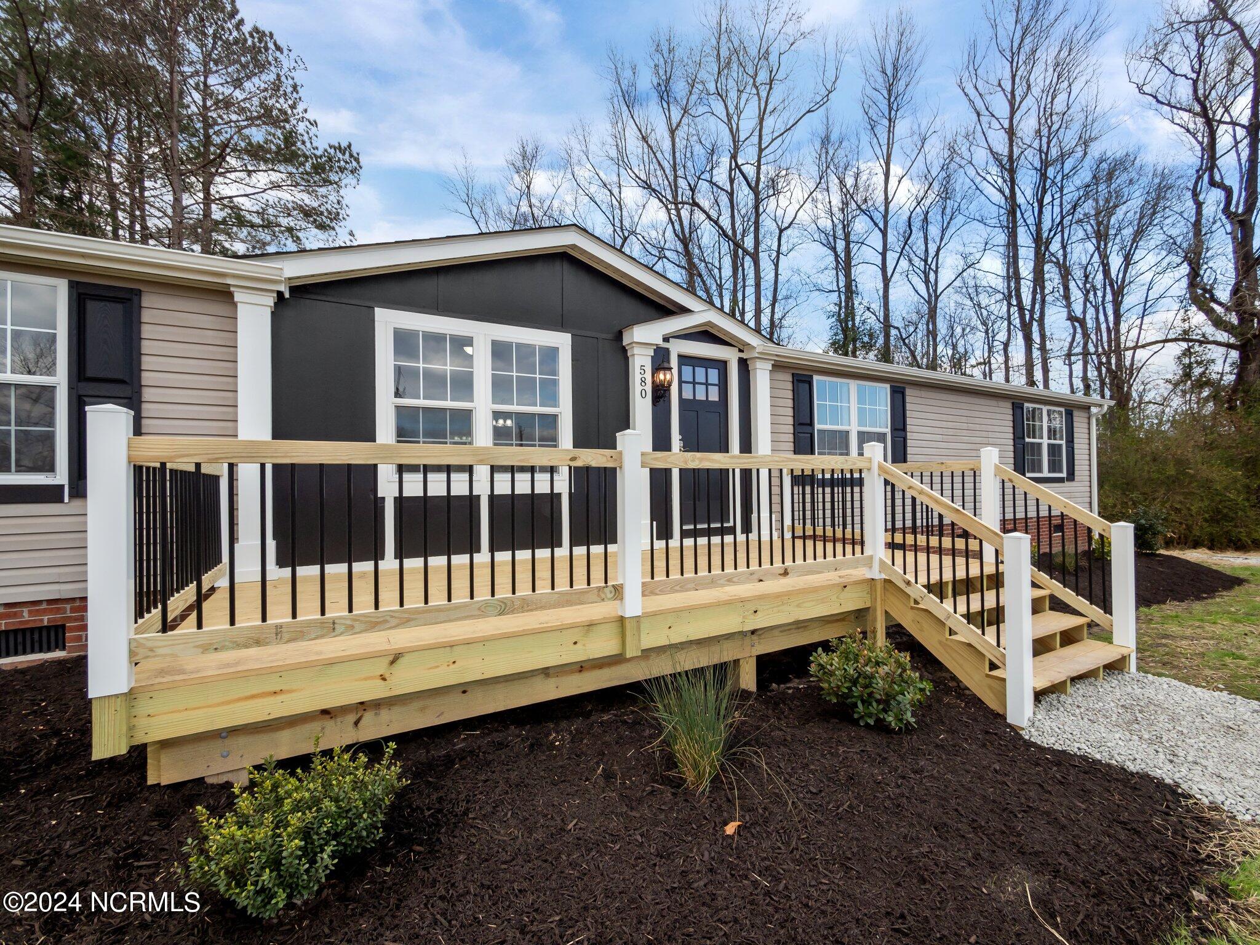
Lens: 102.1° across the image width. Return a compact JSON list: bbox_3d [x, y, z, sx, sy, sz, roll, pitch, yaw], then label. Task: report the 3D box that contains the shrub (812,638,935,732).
[{"bbox_3d":[1.538,1.340,3.250,0.740,0.520,0.700,0,-1,-29],"label":"shrub"}]

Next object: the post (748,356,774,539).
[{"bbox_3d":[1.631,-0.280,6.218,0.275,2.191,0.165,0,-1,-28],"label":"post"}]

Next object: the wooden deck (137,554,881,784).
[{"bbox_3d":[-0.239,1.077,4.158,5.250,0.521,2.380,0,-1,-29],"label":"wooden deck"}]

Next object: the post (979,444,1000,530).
[{"bbox_3d":[3.416,0.308,4.833,0.108,1.091,0.108,0,-1,-29],"label":"post"}]

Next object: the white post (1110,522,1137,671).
[{"bbox_3d":[3.805,0.968,3.927,0.108,1.175,0.108,0,-1,-29],"label":"white post"}]

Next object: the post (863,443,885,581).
[{"bbox_3d":[1.817,0.285,3.794,0.103,0.998,0.104,0,-1,-28],"label":"post"}]

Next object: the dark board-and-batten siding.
[{"bbox_3d":[-1.094,-0.721,4.852,3.790,2.960,0.110,0,-1,-28],"label":"dark board-and-batten siding"}]

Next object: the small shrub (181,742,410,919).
[{"bbox_3d":[-1.103,1.166,1.725,0.630,0.385,0.460,0,-1,-28],"label":"small shrub"}]

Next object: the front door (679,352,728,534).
[{"bbox_3d":[0.910,-0.364,6.277,0.850,2.050,0.060,0,-1,-29],"label":"front door"}]

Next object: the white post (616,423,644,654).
[{"bbox_3d":[-0.005,0.398,2.970,0.108,1.301,0.108,0,-1,-29],"label":"white post"}]

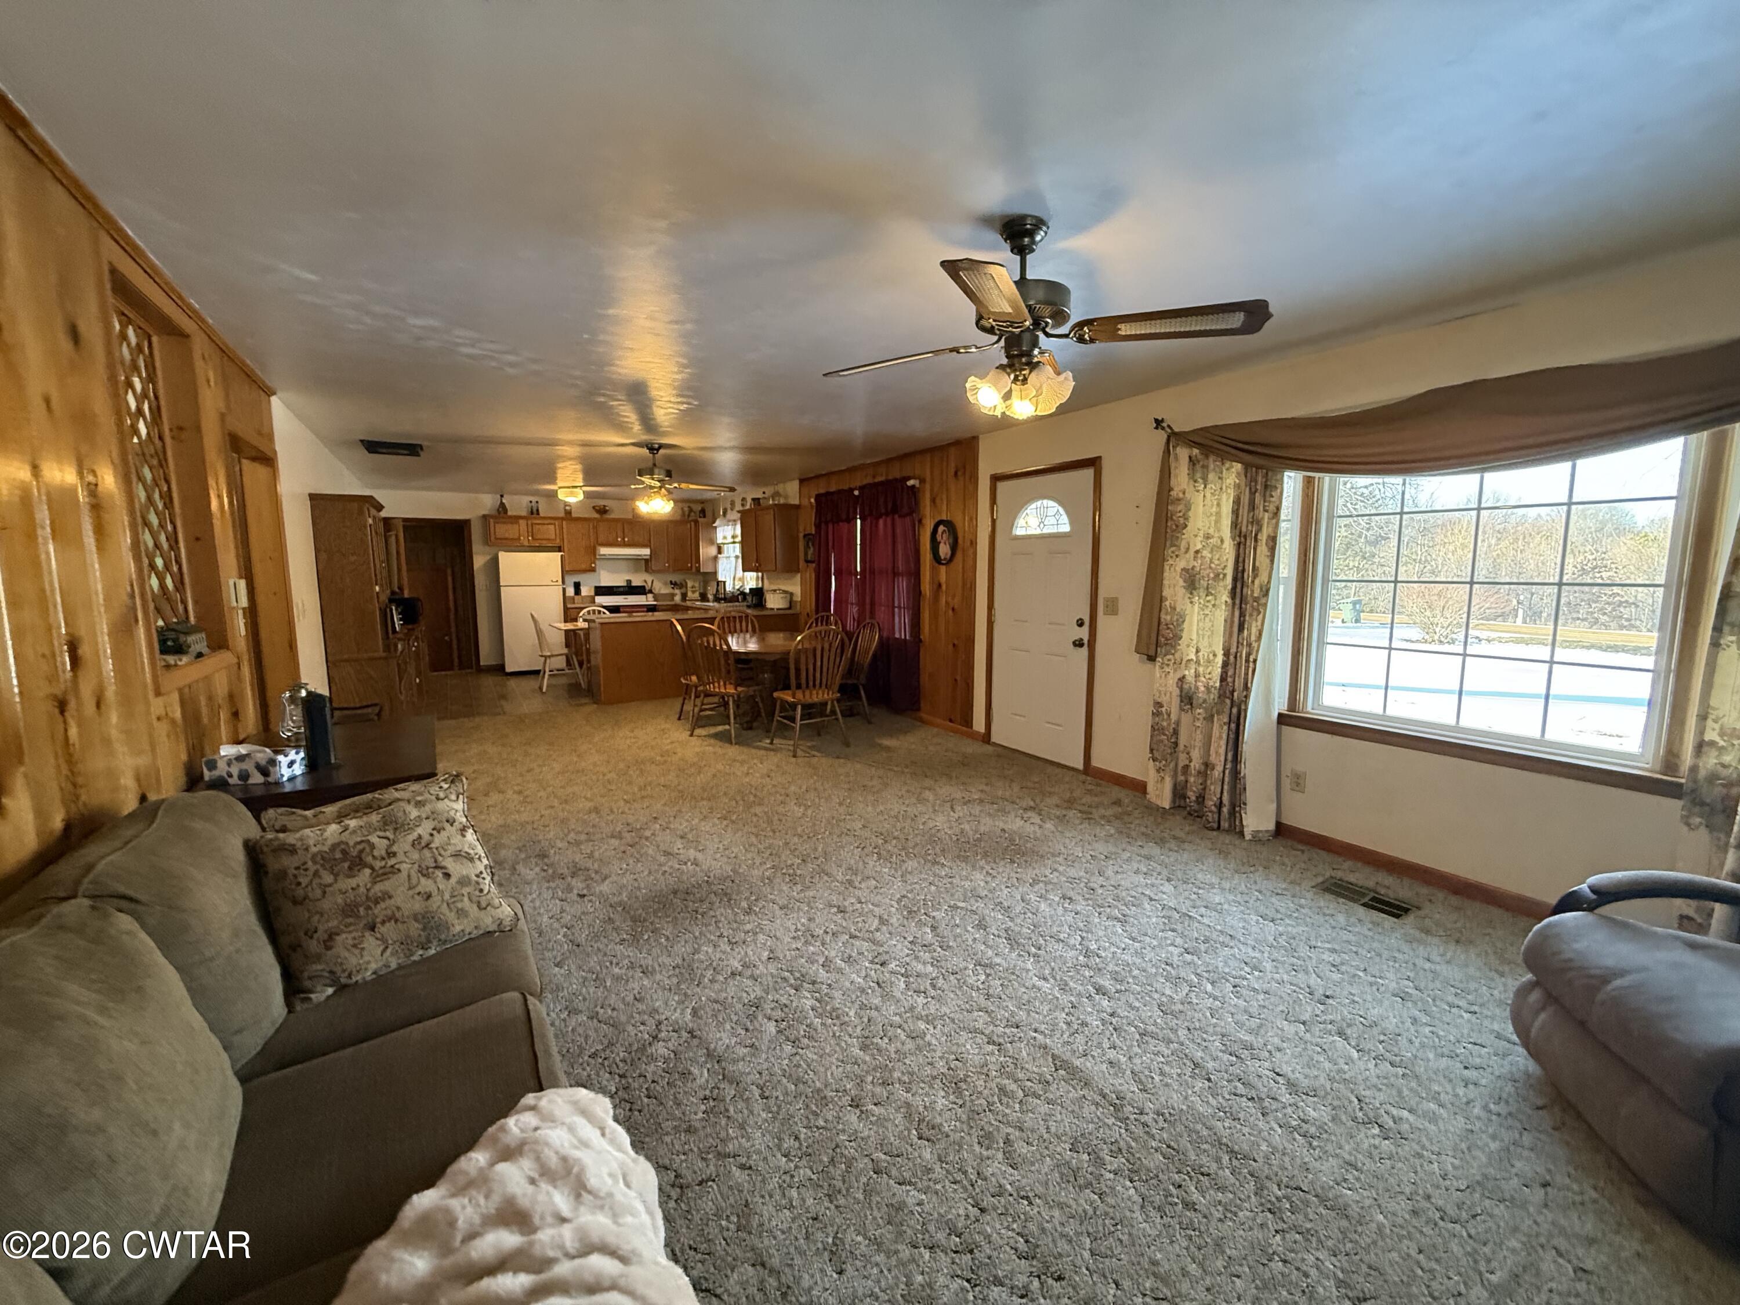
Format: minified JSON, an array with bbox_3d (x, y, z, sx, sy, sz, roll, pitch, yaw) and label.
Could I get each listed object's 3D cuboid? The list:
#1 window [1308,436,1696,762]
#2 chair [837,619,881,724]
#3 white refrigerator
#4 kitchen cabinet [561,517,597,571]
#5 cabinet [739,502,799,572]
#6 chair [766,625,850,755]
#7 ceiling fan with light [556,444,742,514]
[{"bbox_3d":[2.624,-0.302,3.085,0.100,1.340,1.220,-5,8,-33],"label":"window"},{"bbox_3d":[-0.280,0.158,6.528,0.530,0.970,0.500,-4,8,-28],"label":"chair"},{"bbox_3d":[-4.739,-0.573,9.861,0.770,1.650,0.740,-4,8,-31],"label":"white refrigerator"},{"bbox_3d":[-4.276,-1.556,10.312,0.450,0.765,0.320,-4,8,-31],"label":"kitchen cabinet"},{"bbox_3d":[-1.182,-1.324,8.324,0.330,0.745,0.910,-5,8,-33],"label":"cabinet"},{"bbox_3d":[-0.487,0.272,5.581,0.510,0.970,0.540,-5,8,-36],"label":"chair"},{"bbox_3d":[-1.828,-1.465,5.990,1.330,0.565,1.330,-3,7,-25],"label":"ceiling fan with light"}]

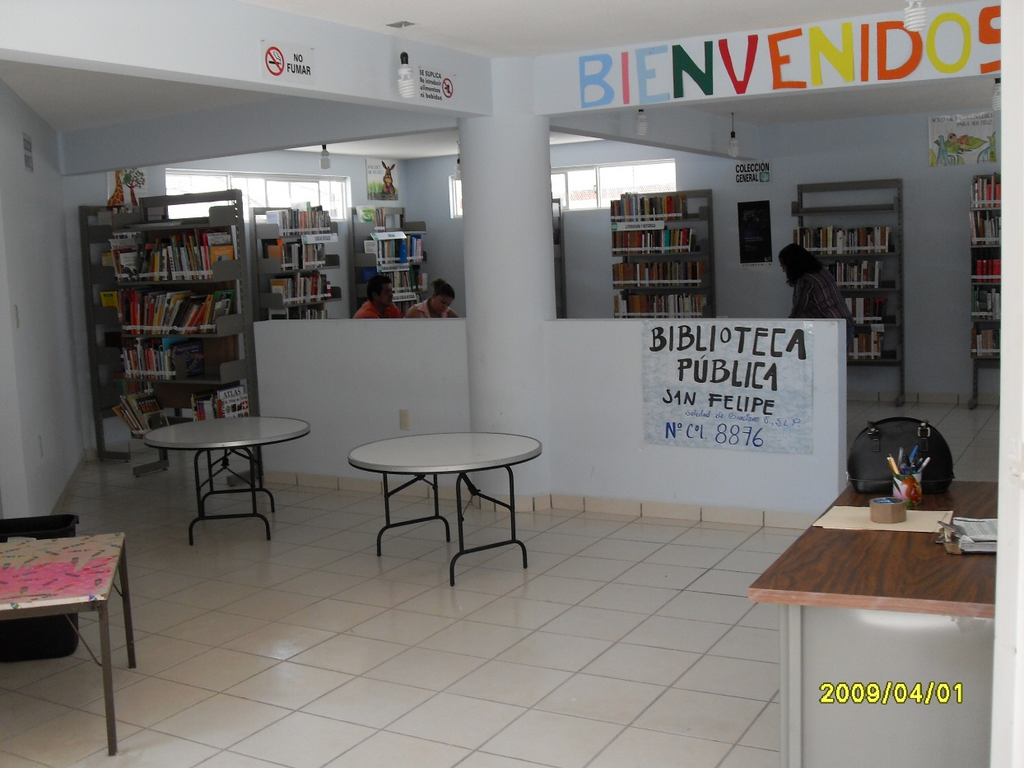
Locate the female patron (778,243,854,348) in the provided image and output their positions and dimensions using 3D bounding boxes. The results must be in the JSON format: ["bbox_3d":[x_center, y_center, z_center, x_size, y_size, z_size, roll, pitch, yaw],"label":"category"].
[{"bbox_3d":[2.062,-0.228,7.385,0.580,1.450,0.480,-1,7,15],"label":"female patron"}]

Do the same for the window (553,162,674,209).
[{"bbox_3d":[0.455,-1.981,11.162,2.580,0.445,0.100,1,8,30],"label":"window"}]

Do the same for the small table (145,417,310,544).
[{"bbox_3d":[-1.568,0.526,6.096,0.910,0.561,0.910,-4,7,-10],"label":"small table"}]

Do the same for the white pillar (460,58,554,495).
[{"bbox_3d":[-0.009,-0.567,6.352,0.530,2.540,0.530,-2,7,0],"label":"white pillar"}]

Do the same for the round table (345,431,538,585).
[{"bbox_3d":[-0.315,0.574,5.235,0.910,0.561,0.910,-2,7,0],"label":"round table"}]

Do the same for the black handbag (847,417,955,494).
[{"bbox_3d":[1.107,0.193,3.136,0.305,0.218,0.140,-1,7,14],"label":"black handbag"}]

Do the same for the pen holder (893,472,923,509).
[{"bbox_3d":[1.075,0.279,2.970,0.079,0.090,0.079,0,7,20],"label":"pen holder"}]

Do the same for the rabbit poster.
[{"bbox_3d":[-1.393,-2.200,11.802,0.015,0.430,0.550,1,8,30],"label":"rabbit poster"}]

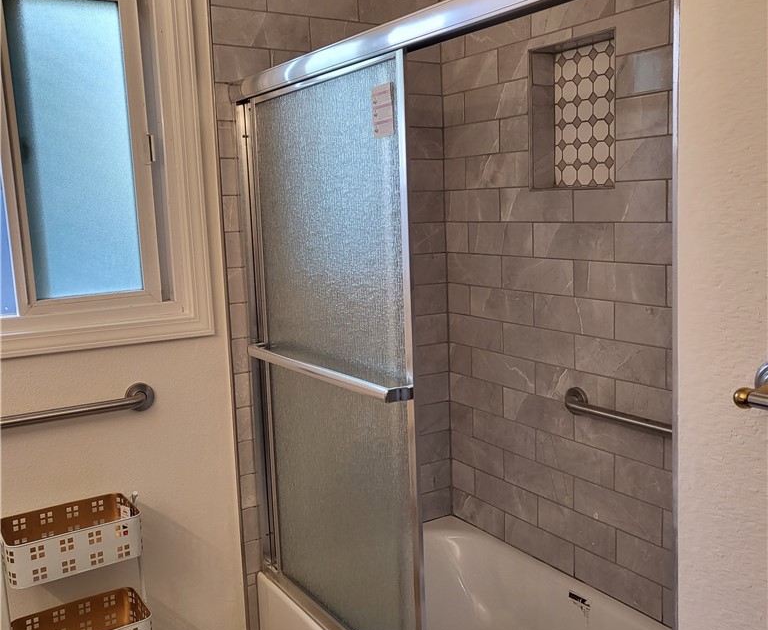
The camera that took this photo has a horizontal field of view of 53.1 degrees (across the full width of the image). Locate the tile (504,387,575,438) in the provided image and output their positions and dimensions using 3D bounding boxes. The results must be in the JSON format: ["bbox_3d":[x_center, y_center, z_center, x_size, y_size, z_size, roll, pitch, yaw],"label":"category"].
[{"bbox_3d":[0.465,0.292,2.313,0.010,0.100,0.301,-7,9,-31],"label":"tile"}]

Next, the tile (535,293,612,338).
[{"bbox_3d":[0.533,0.000,2.158,0.010,0.100,0.301,-7,9,-32],"label":"tile"}]

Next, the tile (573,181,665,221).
[{"bbox_3d":[0.603,-0.289,1.972,0.009,0.101,0.299,-7,9,-32],"label":"tile"}]

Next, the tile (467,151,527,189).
[{"bbox_3d":[0.350,-0.440,2.362,0.010,0.100,0.285,-7,9,-32],"label":"tile"}]

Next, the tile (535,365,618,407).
[{"bbox_3d":[0.547,0.209,2.216,0.009,0.101,0.304,-7,9,-32],"label":"tile"}]

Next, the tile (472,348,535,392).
[{"bbox_3d":[0.376,0.175,2.432,0.010,0.100,0.301,-7,9,-31],"label":"tile"}]

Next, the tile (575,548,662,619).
[{"bbox_3d":[0.641,0.732,2.116,0.009,0.095,0.299,-7,9,-32],"label":"tile"}]

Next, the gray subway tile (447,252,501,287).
[{"bbox_3d":[0.294,-0.144,2.501,0.010,0.100,0.278,-7,9,-31],"label":"gray subway tile"}]

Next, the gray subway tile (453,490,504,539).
[{"bbox_3d":[0.325,0.671,2.616,0.010,0.100,0.278,-7,9,-31],"label":"gray subway tile"}]

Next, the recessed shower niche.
[{"bbox_3d":[0.540,-0.540,2.096,0.088,0.396,0.314,-7,9,-31],"label":"recessed shower niche"}]

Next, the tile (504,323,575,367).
[{"bbox_3d":[0.457,0.088,2.284,0.010,0.100,0.301,-7,9,-31],"label":"tile"}]

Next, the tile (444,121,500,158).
[{"bbox_3d":[0.278,-0.551,2.439,0.009,0.101,0.275,-7,9,-32],"label":"tile"}]

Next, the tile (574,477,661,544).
[{"bbox_3d":[0.645,0.536,2.126,0.009,0.101,0.304,-7,9,-32],"label":"tile"}]

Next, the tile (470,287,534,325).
[{"bbox_3d":[0.367,-0.029,2.400,0.009,0.101,0.299,-7,9,-32],"label":"tile"}]

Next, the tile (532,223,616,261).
[{"bbox_3d":[0.532,-0.206,2.158,0.009,0.101,0.304,-7,9,-32],"label":"tile"}]

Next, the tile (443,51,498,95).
[{"bbox_3d":[0.275,-0.769,2.455,0.009,0.101,0.279,-7,9,-32],"label":"tile"}]

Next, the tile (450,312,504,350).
[{"bbox_3d":[0.300,0.060,2.525,0.009,0.101,0.275,-7,9,-32],"label":"tile"}]

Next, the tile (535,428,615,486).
[{"bbox_3d":[0.545,0.409,2.205,0.009,0.101,0.299,-7,9,-32],"label":"tile"}]

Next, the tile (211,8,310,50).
[{"bbox_3d":[-0.344,-0.803,2.175,0.299,0.100,0.010,-7,10,-33],"label":"tile"}]

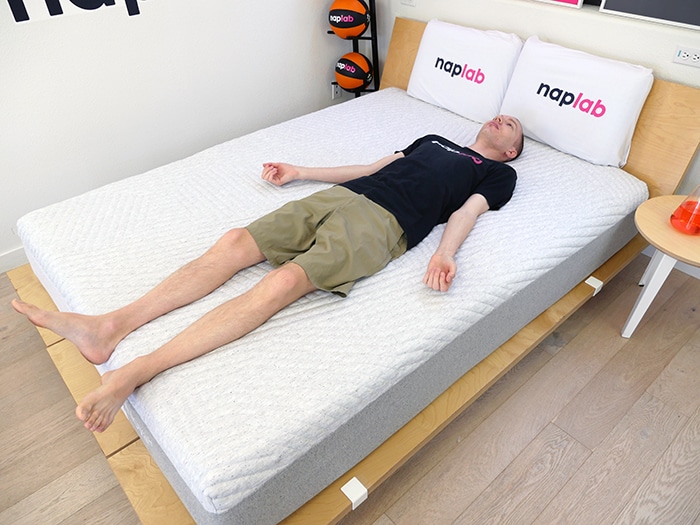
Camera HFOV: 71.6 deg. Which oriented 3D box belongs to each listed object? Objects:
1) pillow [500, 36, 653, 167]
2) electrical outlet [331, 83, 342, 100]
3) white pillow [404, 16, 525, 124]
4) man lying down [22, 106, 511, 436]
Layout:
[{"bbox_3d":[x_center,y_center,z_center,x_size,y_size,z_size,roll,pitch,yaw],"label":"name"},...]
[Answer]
[{"bbox_3d":[0.999,-0.711,2.155,0.140,0.415,0.575,-15,38,-41],"label":"pillow"},{"bbox_3d":[-0.082,-1.112,3.137,0.075,0.117,0.012,-28,46,-31],"label":"electrical outlet"},{"bbox_3d":[0.585,-0.993,2.513,0.140,0.415,0.575,-15,38,-41],"label":"white pillow"},{"bbox_3d":[-0.035,-0.193,1.670,1.900,0.245,0.940,-29,46,-31],"label":"man lying down"}]

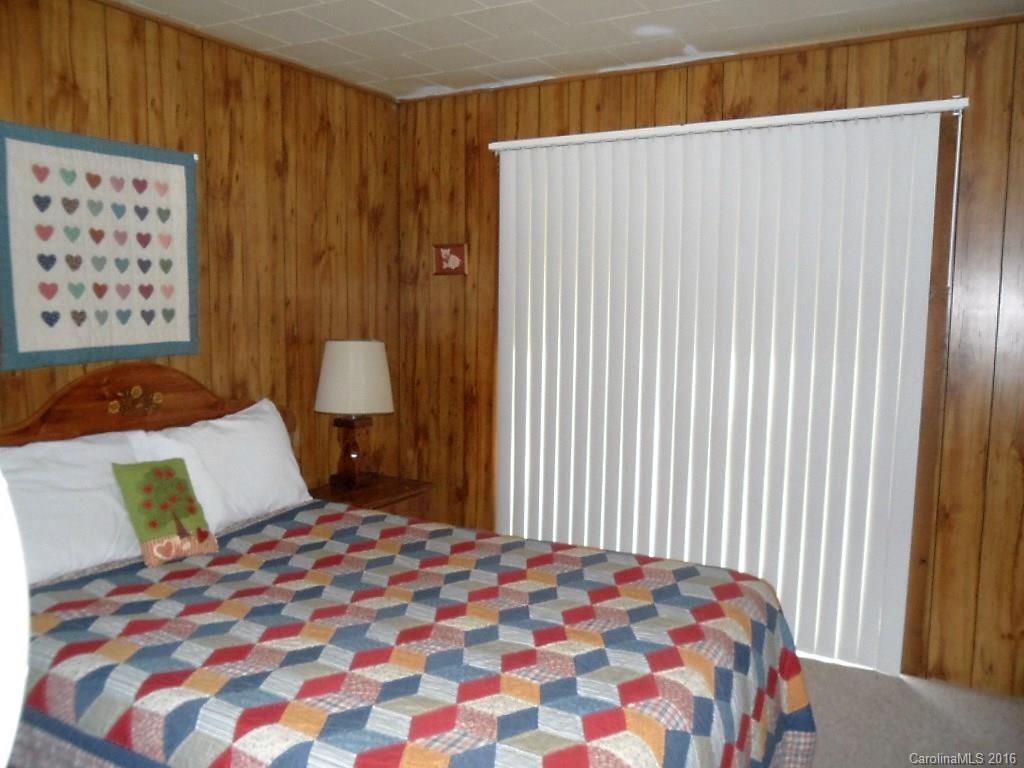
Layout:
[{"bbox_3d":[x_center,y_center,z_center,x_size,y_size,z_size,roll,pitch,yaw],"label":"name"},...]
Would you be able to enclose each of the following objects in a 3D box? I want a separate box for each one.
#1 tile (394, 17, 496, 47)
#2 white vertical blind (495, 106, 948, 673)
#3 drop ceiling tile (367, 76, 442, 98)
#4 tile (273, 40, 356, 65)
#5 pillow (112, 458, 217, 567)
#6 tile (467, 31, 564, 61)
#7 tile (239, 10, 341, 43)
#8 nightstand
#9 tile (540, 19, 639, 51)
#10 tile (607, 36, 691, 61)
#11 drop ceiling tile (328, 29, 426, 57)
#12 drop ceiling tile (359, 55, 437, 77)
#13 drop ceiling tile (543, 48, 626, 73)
[{"bbox_3d":[-0.266,-1.335,3.011,0.305,0.025,0.305,4,8,29],"label":"tile"},{"bbox_3d":[0.742,0.010,3.456,1.880,2.170,0.090,4,8,29],"label":"white vertical blind"},{"bbox_3d":[-0.489,-1.429,3.811,0.302,0.018,0.302,4,8,29],"label":"drop ceiling tile"},{"bbox_3d":[-0.798,-1.374,3.305,0.305,0.025,0.305,4,8,29],"label":"tile"},{"bbox_3d":[-1.155,0.420,2.670,0.085,0.365,0.270,-35,-17,27],"label":"pillow"},{"bbox_3d":[0.020,-1.355,3.200,0.305,0.025,0.305,4,8,29],"label":"tile"},{"bbox_3d":[-0.819,-1.335,2.969,0.305,0.025,0.305,4,8,29],"label":"tile"},{"bbox_3d":[-0.676,0.767,3.722,0.410,0.575,0.520,4,8,29],"label":"nightstand"},{"bbox_3d":[0.286,-1.336,3.054,0.305,0.025,0.305,4,8,29],"label":"tile"},{"bbox_3d":[0.575,-1.355,3.240,0.305,0.025,0.300,4,8,29],"label":"tile"},{"bbox_3d":[-0.532,-1.354,3.158,0.305,0.025,0.305,4,8,29],"label":"drop ceiling tile"},{"bbox_3d":[-0.508,-1.388,3.479,0.302,0.018,0.302,4,8,29],"label":"drop ceiling tile"},{"bbox_3d":[0.311,-1.371,3.371,0.302,0.018,0.302,4,8,29],"label":"drop ceiling tile"}]

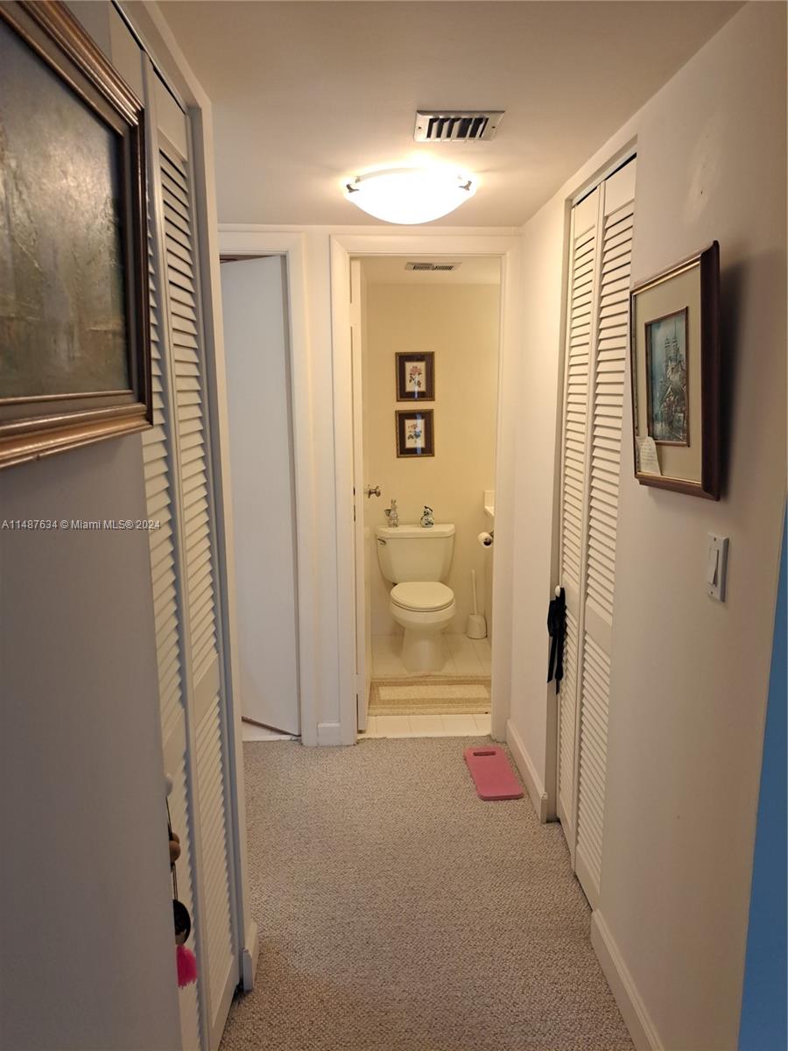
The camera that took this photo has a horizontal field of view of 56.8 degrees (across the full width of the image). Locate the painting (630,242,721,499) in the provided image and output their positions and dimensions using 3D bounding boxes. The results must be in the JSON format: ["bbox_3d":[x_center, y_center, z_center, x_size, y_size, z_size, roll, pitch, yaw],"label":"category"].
[{"bbox_3d":[0.548,-0.290,1.462,0.024,0.449,0.369,-4,8,-2],"label":"painting"}]

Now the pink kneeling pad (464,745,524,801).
[{"bbox_3d":[0.394,0.991,2.928,0.171,0.021,0.385,-1,10,-3],"label":"pink kneeling pad"}]

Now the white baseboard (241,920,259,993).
[{"bbox_3d":[-0.376,1.133,1.933,0.018,0.109,0.139,-1,10,-3],"label":"white baseboard"}]

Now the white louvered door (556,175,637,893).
[{"bbox_3d":[0.586,0.084,2.139,0.045,2.048,0.591,-1,10,-3],"label":"white louvered door"}]

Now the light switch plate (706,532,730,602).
[{"bbox_3d":[0.583,0.079,1.321,0.009,0.113,0.067,-1,10,-3],"label":"light switch plate"}]

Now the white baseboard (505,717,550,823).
[{"bbox_3d":[0.523,0.957,2.882,0.018,0.102,0.597,-1,10,-3],"label":"white baseboard"}]

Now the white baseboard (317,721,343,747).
[{"bbox_3d":[-0.284,0.908,3.178,0.099,0.102,0.017,-1,10,-3],"label":"white baseboard"}]

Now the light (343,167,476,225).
[{"bbox_3d":[0.050,-0.973,2.183,0.397,0.133,0.397,-1,10,-3],"label":"light"}]

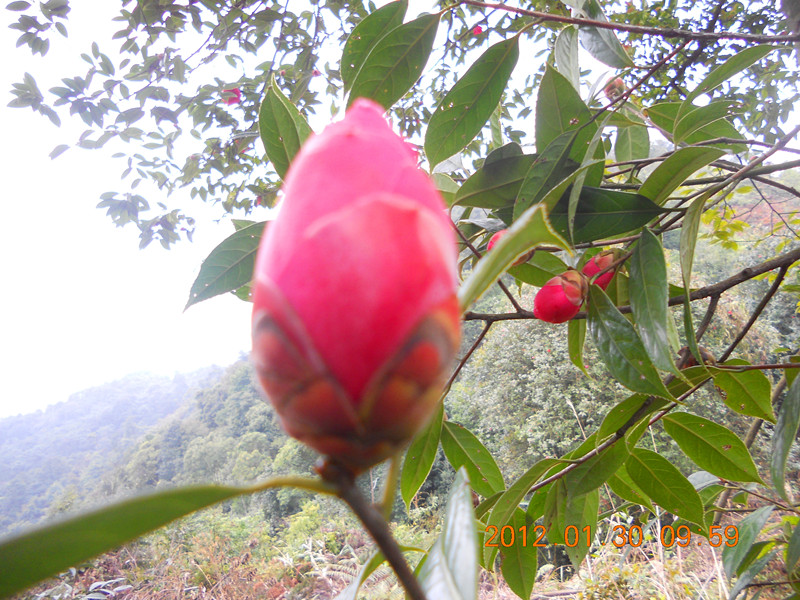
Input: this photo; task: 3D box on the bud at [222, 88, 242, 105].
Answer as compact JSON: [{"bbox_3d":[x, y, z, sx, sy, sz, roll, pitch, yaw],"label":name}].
[{"bbox_3d":[-0.483,-0.587,1.800,0.056,0.047,0.047,-21,0,-25],"label":"bud"}]

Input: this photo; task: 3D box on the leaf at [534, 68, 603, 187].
[{"bbox_3d":[0.115,-0.119,0.430,0.046,0.089,0.013,-19,13,11],"label":"leaf"}]

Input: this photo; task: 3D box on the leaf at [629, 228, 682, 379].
[{"bbox_3d":[0.179,-0.001,0.438,0.033,0.109,0.018,-9,-13,9],"label":"leaf"}]

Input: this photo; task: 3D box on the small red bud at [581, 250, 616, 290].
[{"bbox_3d":[0.149,-0.020,0.460,0.037,0.029,0.029,-45,0,-24],"label":"small red bud"}]

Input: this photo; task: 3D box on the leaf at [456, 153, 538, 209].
[{"bbox_3d":[0.081,-0.080,0.435,0.101,0.038,0.013,-20,31,-17],"label":"leaf"}]

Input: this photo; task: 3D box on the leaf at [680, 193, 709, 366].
[{"bbox_3d":[0.217,-0.016,0.450,0.020,0.131,0.025,0,-10,30],"label":"leaf"}]

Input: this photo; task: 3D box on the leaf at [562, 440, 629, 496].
[{"bbox_3d":[0.157,0.136,0.502,0.034,0.074,0.012,34,20,-7],"label":"leaf"}]

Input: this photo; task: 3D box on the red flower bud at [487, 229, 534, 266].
[{"bbox_3d":[0.081,-0.037,0.448,0.044,0.028,0.028,32,0,-20],"label":"red flower bud"}]

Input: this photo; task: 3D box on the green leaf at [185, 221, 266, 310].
[{"bbox_3d":[-0.120,-0.025,0.458,0.103,0.042,0.017,-37,9,8],"label":"green leaf"}]

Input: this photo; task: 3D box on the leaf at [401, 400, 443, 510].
[{"bbox_3d":[0.020,0.123,0.485,0.030,0.095,0.012,16,6,1],"label":"leaf"}]

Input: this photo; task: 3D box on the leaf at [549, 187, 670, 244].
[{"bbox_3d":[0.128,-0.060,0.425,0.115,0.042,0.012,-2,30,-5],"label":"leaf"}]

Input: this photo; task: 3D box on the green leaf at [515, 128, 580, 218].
[{"bbox_3d":[0.100,-0.083,0.422,0.027,0.086,0.017,31,-11,20],"label":"green leaf"}]

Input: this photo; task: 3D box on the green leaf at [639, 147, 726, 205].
[{"bbox_3d":[0.205,-0.086,0.440,0.081,0.033,0.016,-34,31,-14],"label":"green leaf"}]

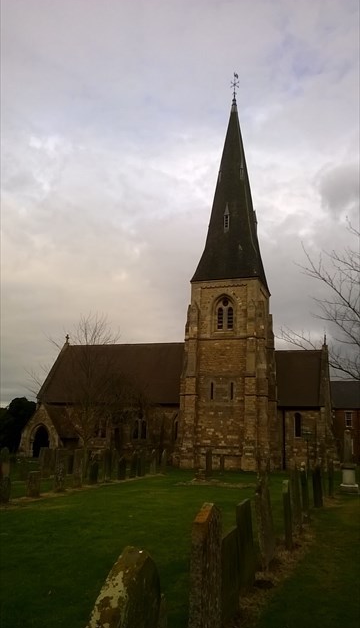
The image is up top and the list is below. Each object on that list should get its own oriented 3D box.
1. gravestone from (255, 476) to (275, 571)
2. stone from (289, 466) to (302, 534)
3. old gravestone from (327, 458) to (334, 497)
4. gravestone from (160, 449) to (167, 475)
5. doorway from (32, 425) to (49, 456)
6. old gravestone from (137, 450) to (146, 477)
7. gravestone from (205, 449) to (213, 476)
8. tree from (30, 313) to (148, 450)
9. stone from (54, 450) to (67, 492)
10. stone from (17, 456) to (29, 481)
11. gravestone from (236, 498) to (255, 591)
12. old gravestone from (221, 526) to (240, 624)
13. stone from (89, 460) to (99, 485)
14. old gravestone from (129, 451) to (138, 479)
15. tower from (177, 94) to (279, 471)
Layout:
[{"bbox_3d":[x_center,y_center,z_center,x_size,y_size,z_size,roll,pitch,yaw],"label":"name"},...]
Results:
[{"bbox_3d":[1.149,2.829,7.201,0.110,1.120,0.720,-5,-15,18],"label":"gravestone"},{"bbox_3d":[2.171,3.491,9.953,0.110,1.160,0.700,-4,-15,18],"label":"stone"},{"bbox_3d":[5.061,5.548,17.766,0.150,1.285,0.650,-3,-15,19],"label":"old gravestone"},{"bbox_3d":[-0.835,7.717,27.536,0.140,1.305,0.550,-3,-15,19],"label":"gravestone"},{"bbox_3d":[-11.513,10.741,44.322,1.561,2.519,0.400,-3,-15,19],"label":"doorway"},{"bbox_3d":[-1.561,6.223,21.923,0.120,1.010,0.680,-2,-14,19],"label":"old gravestone"},{"bbox_3d":[1.494,7.696,27.280,0.150,1.392,0.600,-3,-15,19],"label":"gravestone"},{"bbox_3d":[-3.919,3.567,23.933,5.000,7.410,4.800,2,-14,0],"label":"tree"},{"bbox_3d":[-3.656,4.882,16.427,0.130,1.308,0.500,-3,-15,19],"label":"stone"},{"bbox_3d":[-5.973,5.881,20.127,0.130,0.967,0.520,-3,-15,19],"label":"stone"},{"bbox_3d":[0.728,2.620,5.959,0.080,0.930,0.660,-2,-14,19],"label":"gravestone"},{"bbox_3d":[0.464,2.517,5.155,0.100,0.740,0.680,-2,-14,19],"label":"old gravestone"},{"bbox_3d":[-3.213,5.945,19.738,0.140,0.857,0.550,-3,-15,19],"label":"stone"},{"bbox_3d":[-1.784,5.973,20.773,0.120,0.950,0.680,-2,-14,19],"label":"old gravestone"},{"bbox_3d":[4.249,-3.678,42.183,6.050,30.769,6.050,-3,-15,19],"label":"tower"}]

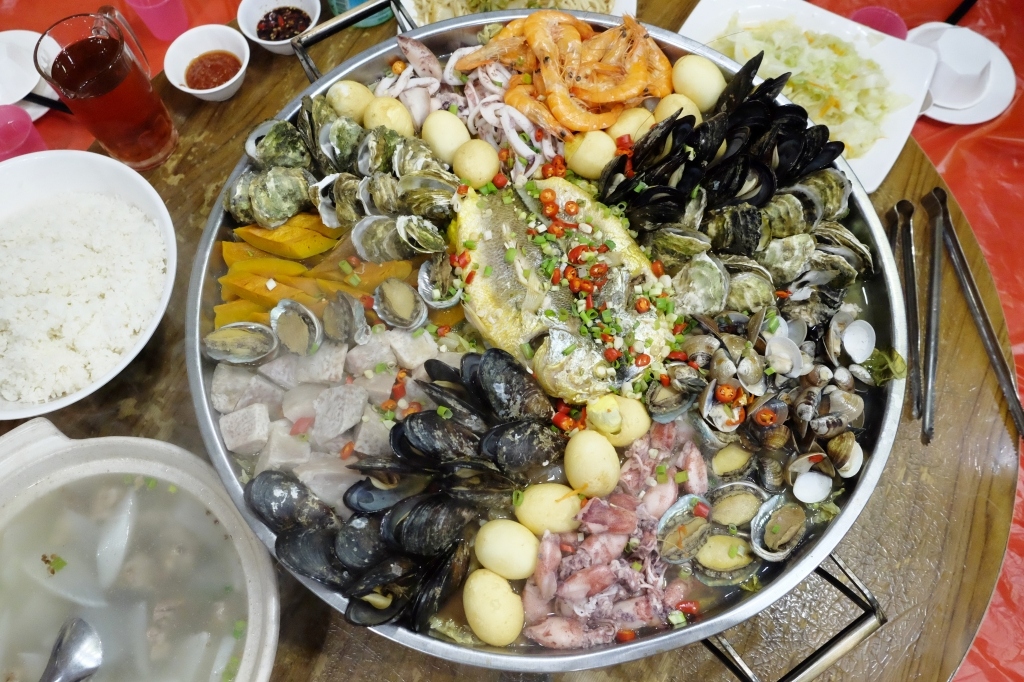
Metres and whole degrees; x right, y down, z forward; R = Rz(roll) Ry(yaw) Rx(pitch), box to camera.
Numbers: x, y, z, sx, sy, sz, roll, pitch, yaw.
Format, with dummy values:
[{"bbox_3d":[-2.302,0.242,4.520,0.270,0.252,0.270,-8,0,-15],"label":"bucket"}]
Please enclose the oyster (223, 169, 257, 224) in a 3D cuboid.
[{"bbox_3d":[-0.238,-0.127,0.681,0.034,0.034,0.046,4,70,2],"label":"oyster"}]

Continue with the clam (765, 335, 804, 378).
[{"bbox_3d":[0.217,0.012,0.610,0.029,0.018,0.038,-19,69,-7],"label":"clam"}]

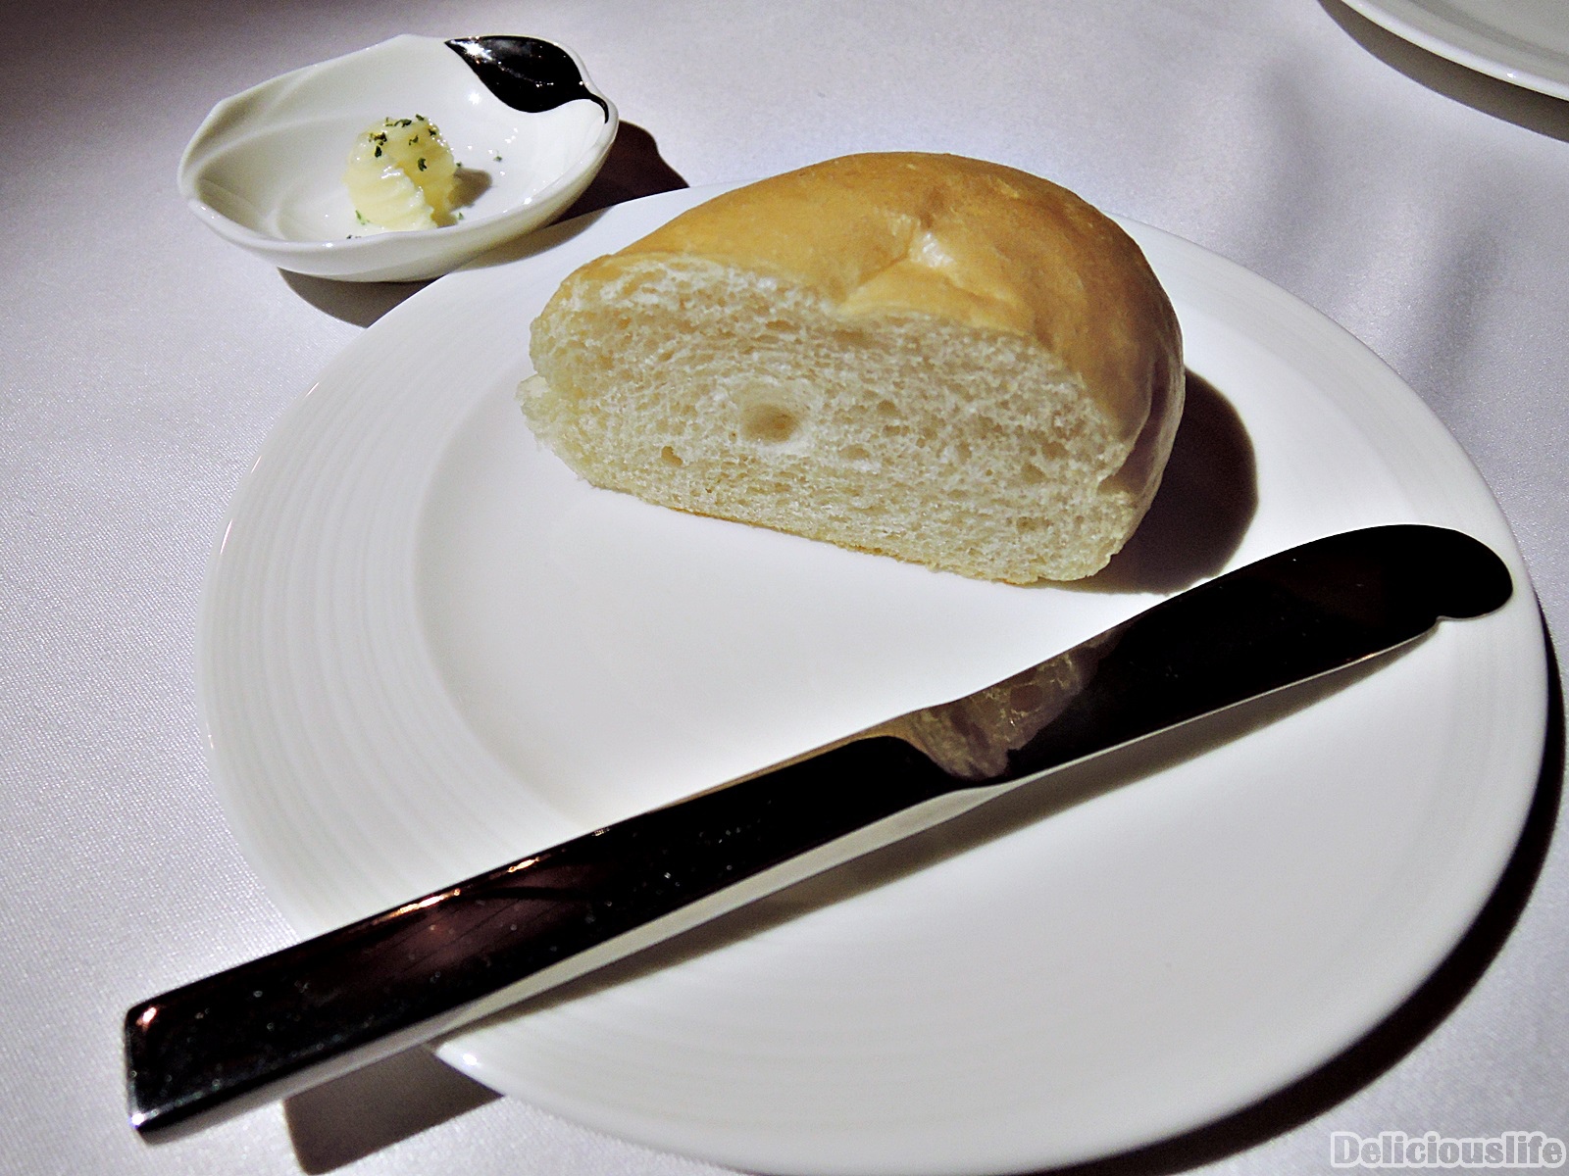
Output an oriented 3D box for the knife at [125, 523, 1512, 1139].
[{"bbox_3d":[0.016,0.020,0.127,0.171,0.007,0.017,-19,51,-14],"label":"knife"}]

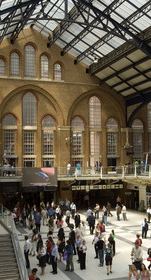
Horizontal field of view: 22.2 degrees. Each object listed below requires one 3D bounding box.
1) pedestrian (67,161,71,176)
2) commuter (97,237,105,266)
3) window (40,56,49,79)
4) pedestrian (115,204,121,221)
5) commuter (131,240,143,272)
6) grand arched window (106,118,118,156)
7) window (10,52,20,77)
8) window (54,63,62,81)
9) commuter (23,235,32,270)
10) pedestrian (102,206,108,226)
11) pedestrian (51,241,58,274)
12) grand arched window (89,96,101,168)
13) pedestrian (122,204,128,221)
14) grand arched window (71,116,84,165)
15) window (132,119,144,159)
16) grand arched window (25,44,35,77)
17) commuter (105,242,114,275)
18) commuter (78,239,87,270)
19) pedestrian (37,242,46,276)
[{"bbox_3d":[-0.667,3.177,42.546,0.400,1.695,0.480,1,-3,-19],"label":"pedestrian"},{"bbox_3d":[1.546,6.668,23.010,0.520,1.738,0.380,2,-4,-37],"label":"commuter"},{"bbox_3d":[-4.029,-9.671,50.964,1.170,3.170,0.300,1,-3,-19],"label":"window"},{"bbox_3d":[4.522,7.656,40.626,0.400,1.708,0.520,2,-4,-37],"label":"pedestrian"},{"bbox_3d":[3.406,6.472,21.159,0.580,1.800,0.420,-1,-4,7],"label":"commuter"},{"bbox_3d":[5.049,-0.354,53.194,1.725,5.394,0.400,1,-4,-19],"label":"grand arched window"},{"bbox_3d":[-7.803,-9.714,49.663,1.210,3.100,0.300,1,-3,-19],"label":"window"},{"bbox_3d":[-2.330,-9.100,51.519,1.040,2.320,0.300,1,-3,-19],"label":"window"},{"bbox_3d":[-2.779,6.558,22.567,0.420,1.889,0.500,2,-4,-30],"label":"commuter"},{"bbox_3d":[2.830,7.303,36.850,0.420,1.830,0.520,0,-3,-6],"label":"pedestrian"},{"bbox_3d":[-1.152,6.628,21.539,0.400,1.740,0.500,1,-3,-14],"label":"pedestrian"},{"bbox_3d":[2.730,-1.054,52.810,1.740,9.890,0.300,1,-3,-19],"label":"grand arched window"},{"bbox_3d":[5.210,7.712,40.939,0.400,1.756,0.450,0,-4,-9],"label":"pedestrian"},{"bbox_3d":[0.274,0.225,48.007,1.589,6.383,0.350,1,-3,-19],"label":"grand arched window"},{"bbox_3d":[8.849,-0.151,54.872,1.870,5.700,0.300,1,-3,-19],"label":"window"},{"bbox_3d":[-5.837,-10.086,49.797,1.338,4.342,0.300,1,-3,-19],"label":"grand arched window"},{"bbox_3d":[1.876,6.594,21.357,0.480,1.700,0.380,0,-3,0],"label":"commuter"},{"bbox_3d":[0.453,6.619,22.180,0.500,1.675,0.360,-1,-4,9],"label":"commuter"},{"bbox_3d":[-1.844,6.599,21.246,0.400,1.700,0.480,1,-3,-21],"label":"pedestrian"}]

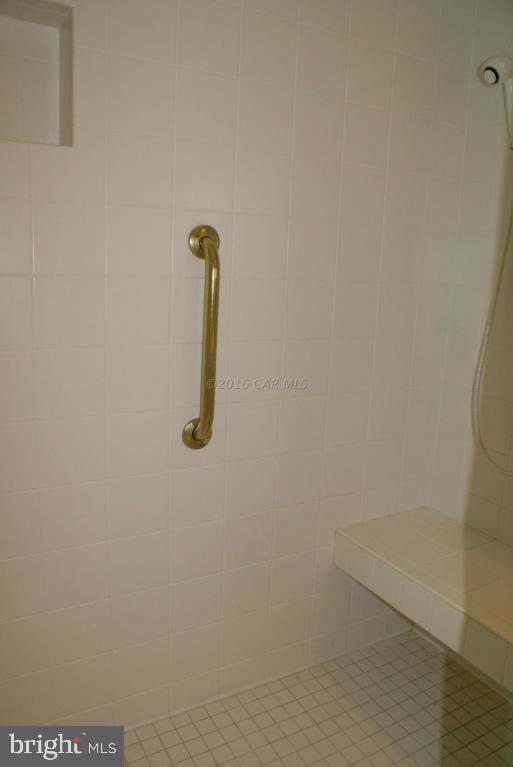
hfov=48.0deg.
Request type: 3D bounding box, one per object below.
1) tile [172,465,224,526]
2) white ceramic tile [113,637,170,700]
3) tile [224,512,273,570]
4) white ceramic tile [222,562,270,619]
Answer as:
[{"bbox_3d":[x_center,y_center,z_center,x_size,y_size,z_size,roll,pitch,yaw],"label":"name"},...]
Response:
[{"bbox_3d":[-0.148,0.281,1.462,0.152,0.152,0.010,-4,13,-29],"label":"tile"},{"bbox_3d":[-0.300,0.737,1.493,0.152,0.152,0.010,-4,13,-29],"label":"white ceramic tile"},{"bbox_3d":[-0.020,0.422,1.567,0.152,0.152,0.010,-4,13,-29],"label":"tile"},{"bbox_3d":[-0.029,0.575,1.609,0.152,0.152,0.010,-4,13,-29],"label":"white ceramic tile"}]

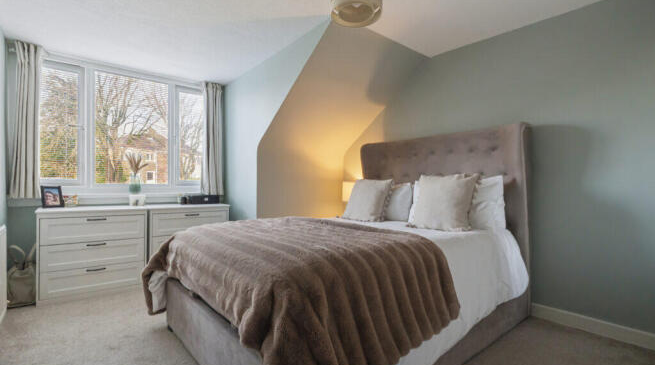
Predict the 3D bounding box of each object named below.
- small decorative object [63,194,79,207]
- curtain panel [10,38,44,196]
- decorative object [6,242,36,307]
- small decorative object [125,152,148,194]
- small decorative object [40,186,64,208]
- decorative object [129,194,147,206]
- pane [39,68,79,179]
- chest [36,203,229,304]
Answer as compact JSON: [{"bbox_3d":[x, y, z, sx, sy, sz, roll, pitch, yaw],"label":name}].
[{"bbox_3d":[-2.429,0.184,2.755,0.120,0.106,0.080,1,0,-40],"label":"small decorative object"},{"bbox_3d":[-2.773,-0.568,2.693,0.230,1.420,0.100,1,0,-40],"label":"curtain panel"},{"bbox_3d":[-2.559,0.763,2.443,0.220,0.480,0.190,1,0,-40],"label":"decorative object"},{"bbox_3d":[-2.139,-0.097,3.269,0.220,0.460,0.180,1,0,-40],"label":"small decorative object"},{"bbox_3d":[-2.491,0.141,2.650,0.070,0.192,0.145,1,0,35],"label":"small decorative object"},{"bbox_3d":[-1.973,0.188,3.020,0.140,0.115,0.110,1,0,-40],"label":"decorative object"},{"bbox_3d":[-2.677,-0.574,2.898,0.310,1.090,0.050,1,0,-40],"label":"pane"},{"bbox_3d":[-1.897,0.630,3.037,1.590,0.772,0.470,1,0,-40],"label":"chest"}]

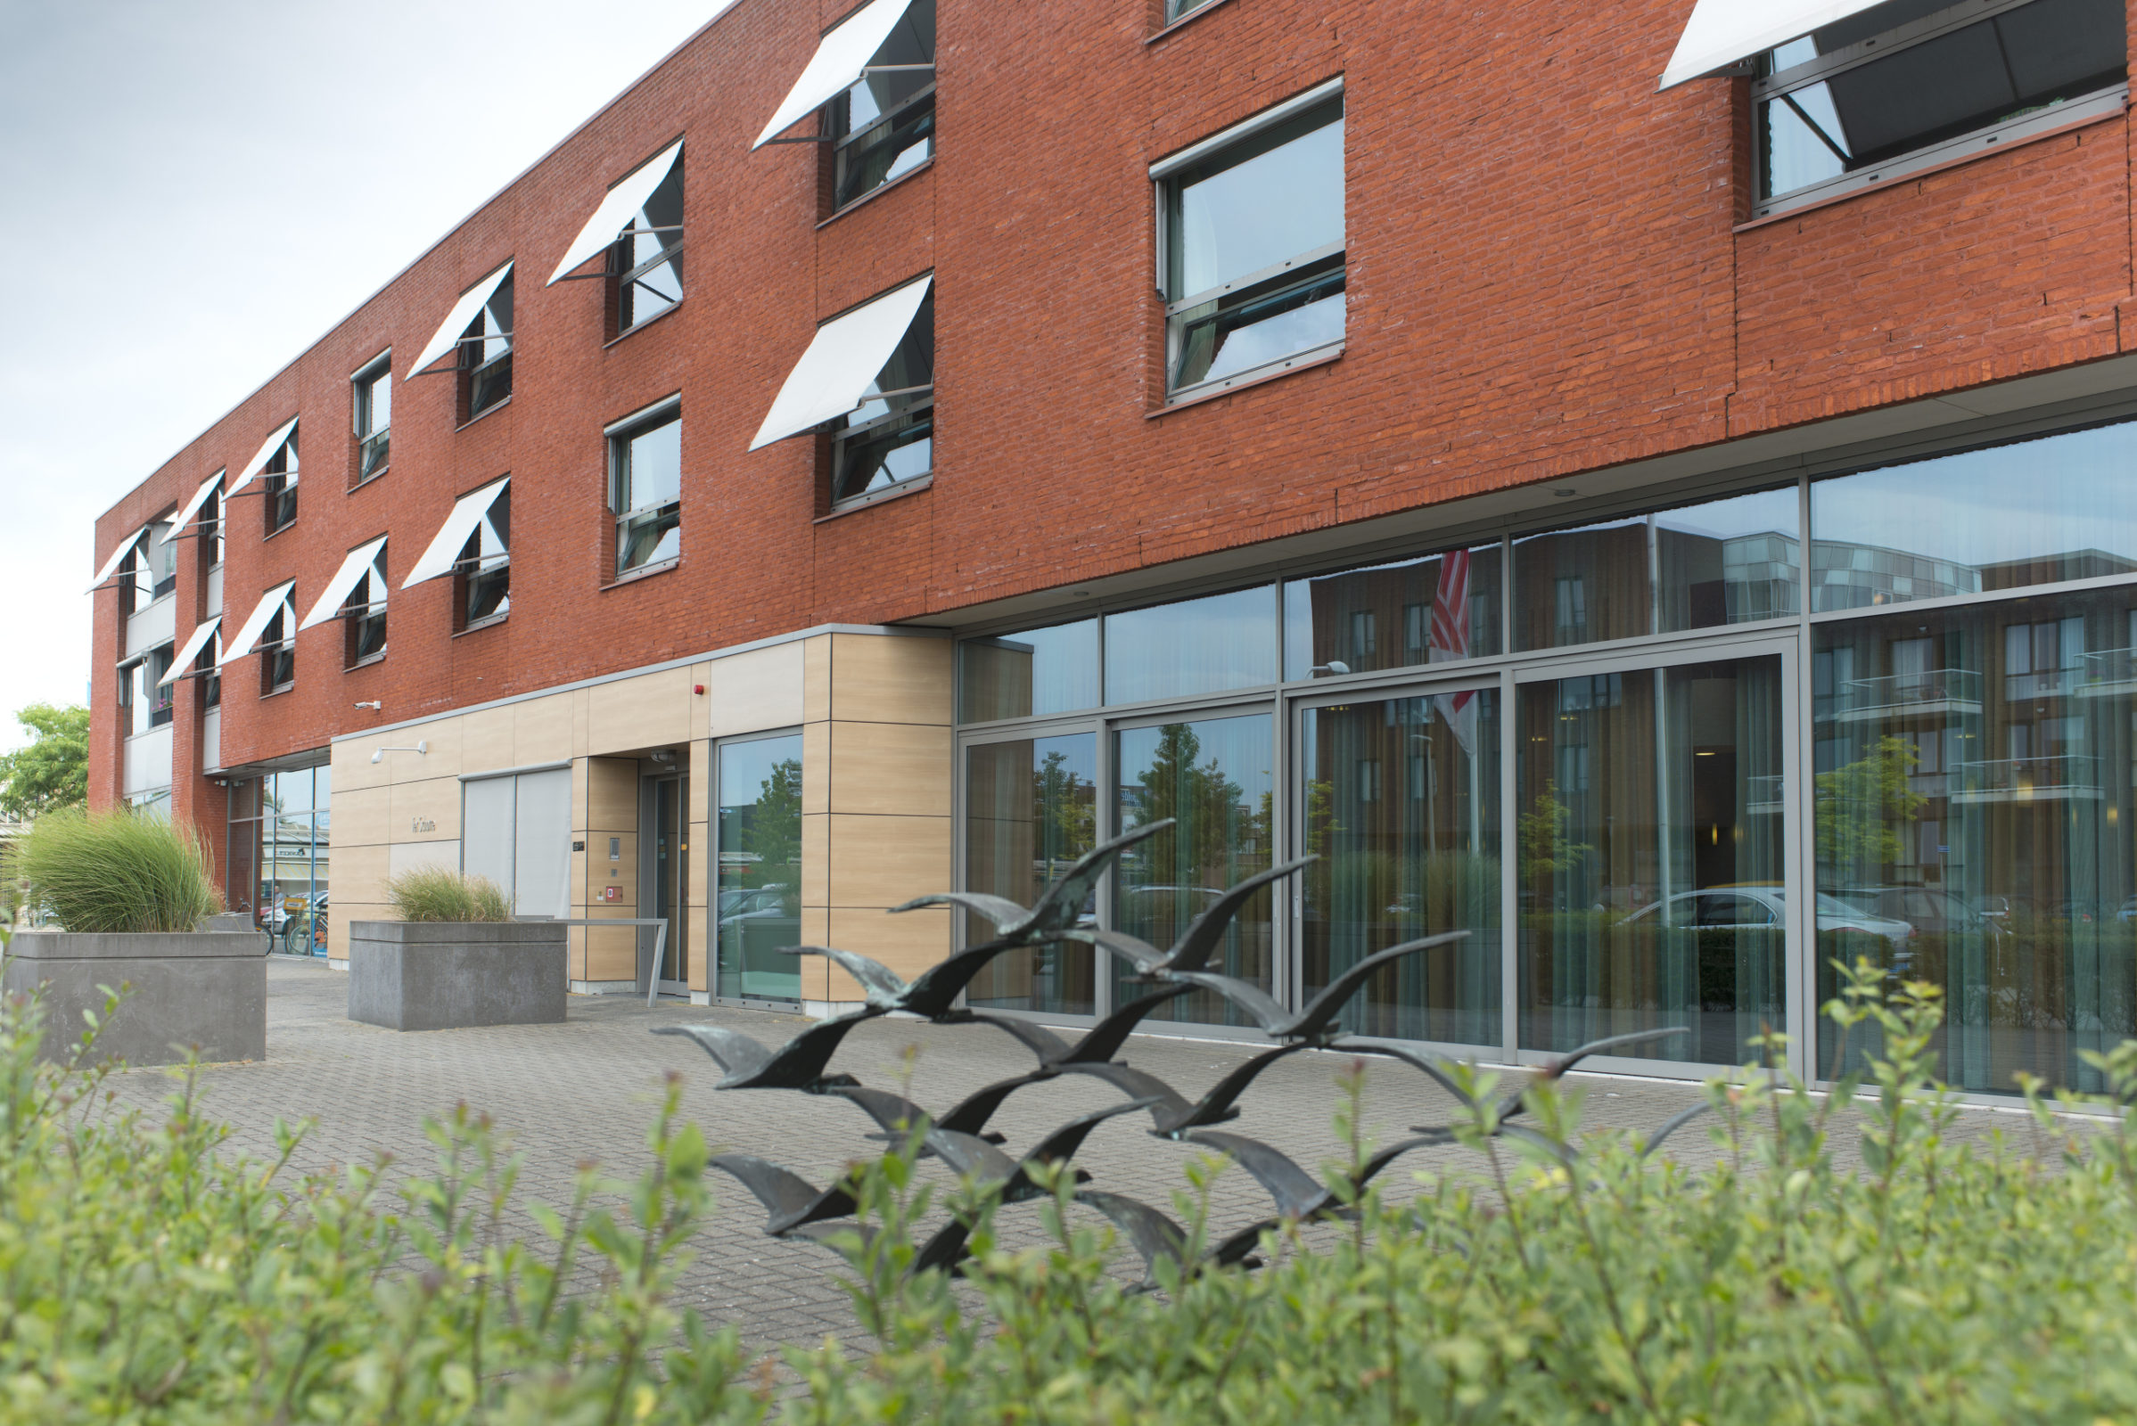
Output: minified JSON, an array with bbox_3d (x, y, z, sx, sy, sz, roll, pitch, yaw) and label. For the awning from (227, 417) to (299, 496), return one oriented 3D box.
[{"bbox_3d":[-14.222,-4.419,32.419,0.735,1.290,1.950,4,-5,-38],"label":"awning"}]

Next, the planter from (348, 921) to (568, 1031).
[{"bbox_3d":[-5.149,2.202,15.562,1.400,0.850,1.400,4,-5,-38],"label":"planter"}]

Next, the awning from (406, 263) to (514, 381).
[{"bbox_3d":[-8.169,-5.233,24.693,0.735,1.290,1.970,4,-5,-38],"label":"awning"}]

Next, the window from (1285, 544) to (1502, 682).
[{"bbox_3d":[2.291,-0.697,13.267,0.080,0.780,2.080,4,-5,-38],"label":"window"}]

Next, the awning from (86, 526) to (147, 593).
[{"bbox_3d":[-21.770,-3.442,42.056,0.735,1.290,2.600,4,-5,-38],"label":"awning"}]

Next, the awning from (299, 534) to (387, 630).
[{"bbox_3d":[-11.084,-1.976,28.078,0.760,1.320,1.970,3,-5,-38],"label":"awning"}]

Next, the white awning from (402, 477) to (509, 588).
[{"bbox_3d":[-8.194,-2.385,24.596,0.735,1.290,1.980,4,-5,-38],"label":"white awning"}]

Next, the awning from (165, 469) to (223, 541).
[{"bbox_3d":[-17.275,-4.040,36.319,0.735,1.290,1.920,4,-5,-38],"label":"awning"}]

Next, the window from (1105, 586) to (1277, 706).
[{"bbox_3d":[0.929,-0.504,14.544,0.100,0.768,2.026,3,-5,-38],"label":"window"}]

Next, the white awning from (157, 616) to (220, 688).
[{"bbox_3d":[-17.280,-1.175,36.196,0.735,1.290,1.900,4,-5,-38],"label":"white awning"}]

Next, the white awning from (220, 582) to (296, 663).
[{"bbox_3d":[-14.225,-1.586,32.296,0.735,1.290,1.950,4,-5,-38],"label":"white awning"}]

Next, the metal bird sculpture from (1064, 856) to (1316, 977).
[{"bbox_3d":[0.280,0.467,4.200,0.620,0.290,0.360,-2,-5,33],"label":"metal bird sculpture"}]

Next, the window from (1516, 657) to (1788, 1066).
[{"bbox_3d":[3.482,0.905,11.154,0.100,2.358,1.885,3,-5,-38],"label":"window"}]

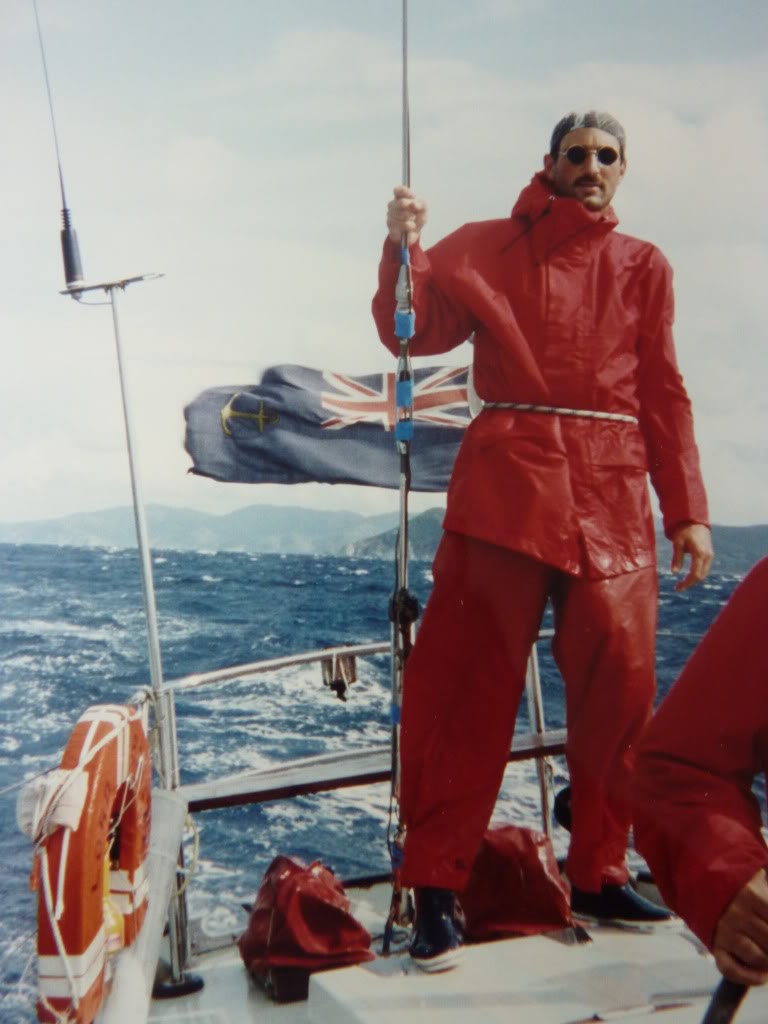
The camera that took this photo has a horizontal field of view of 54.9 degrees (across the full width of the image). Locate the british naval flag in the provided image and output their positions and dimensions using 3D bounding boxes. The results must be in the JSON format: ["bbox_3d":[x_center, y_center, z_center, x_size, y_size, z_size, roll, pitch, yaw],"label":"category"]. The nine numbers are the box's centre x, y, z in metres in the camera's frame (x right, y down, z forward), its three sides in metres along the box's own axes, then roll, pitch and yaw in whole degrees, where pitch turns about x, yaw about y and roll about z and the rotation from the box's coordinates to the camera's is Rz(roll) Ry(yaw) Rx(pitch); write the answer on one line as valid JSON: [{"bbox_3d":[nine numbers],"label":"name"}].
[{"bbox_3d":[-0.158,-0.250,2.170,0.880,0.400,0.200,2,-3,-5],"label":"british naval flag"}]

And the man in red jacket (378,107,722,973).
[{"bbox_3d":[0.342,0.022,1.575,0.710,1.810,0.500,2,-3,7],"label":"man in red jacket"}]

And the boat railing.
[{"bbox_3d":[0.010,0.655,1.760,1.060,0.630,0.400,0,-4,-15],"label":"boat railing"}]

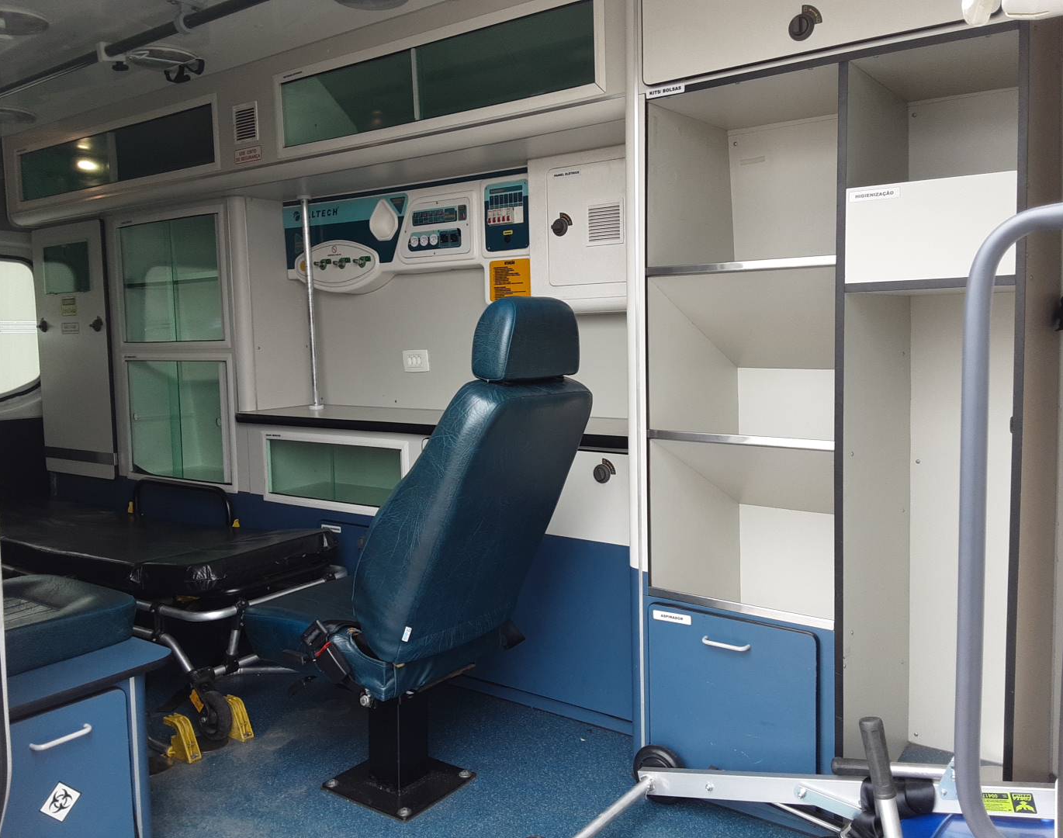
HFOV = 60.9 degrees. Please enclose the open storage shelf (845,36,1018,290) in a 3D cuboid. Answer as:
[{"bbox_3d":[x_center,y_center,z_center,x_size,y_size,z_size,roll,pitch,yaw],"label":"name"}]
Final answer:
[{"bbox_3d":[0.828,-0.463,1.761,0.285,0.420,0.454,3,7,36],"label":"open storage shelf"}]

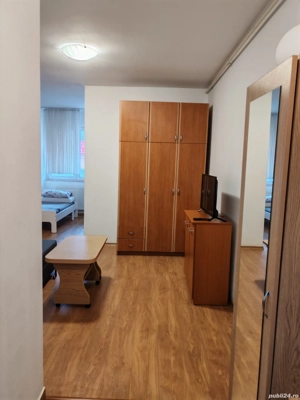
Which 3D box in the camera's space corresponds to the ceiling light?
[{"bbox_3d":[-0.736,-1.559,3.311,0.390,0.135,0.390,2,7,0],"label":"ceiling light"}]

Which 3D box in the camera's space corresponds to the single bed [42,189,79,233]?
[{"bbox_3d":[-2.269,0.189,6.924,0.955,0.670,1.910,2,7,0],"label":"single bed"}]

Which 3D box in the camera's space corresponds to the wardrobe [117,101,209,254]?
[{"bbox_3d":[0.181,-0.305,4.900,1.270,2.270,0.580,2,7,0],"label":"wardrobe"}]

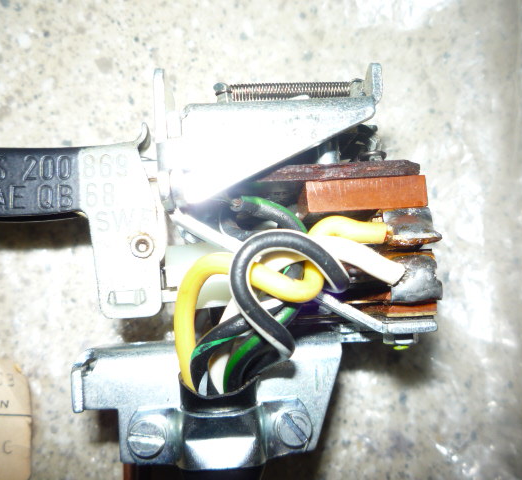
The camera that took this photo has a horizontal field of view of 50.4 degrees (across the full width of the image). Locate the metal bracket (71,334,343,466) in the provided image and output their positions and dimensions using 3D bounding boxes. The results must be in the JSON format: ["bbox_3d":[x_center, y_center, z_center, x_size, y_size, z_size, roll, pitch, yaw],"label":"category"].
[{"bbox_3d":[-0.009,0.026,0.090,0.044,0.013,0.021,0,87,0],"label":"metal bracket"}]

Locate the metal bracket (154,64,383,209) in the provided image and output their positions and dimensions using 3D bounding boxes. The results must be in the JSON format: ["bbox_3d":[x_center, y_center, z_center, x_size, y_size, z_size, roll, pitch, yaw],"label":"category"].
[{"bbox_3d":[0.001,-0.017,0.091,0.037,0.013,0.024,0,87,0],"label":"metal bracket"}]

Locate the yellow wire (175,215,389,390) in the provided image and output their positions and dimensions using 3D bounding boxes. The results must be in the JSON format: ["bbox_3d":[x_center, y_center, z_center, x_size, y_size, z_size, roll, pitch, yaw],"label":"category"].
[{"bbox_3d":[0.004,0.010,0.084,0.034,0.013,0.029,0,87,0],"label":"yellow wire"}]

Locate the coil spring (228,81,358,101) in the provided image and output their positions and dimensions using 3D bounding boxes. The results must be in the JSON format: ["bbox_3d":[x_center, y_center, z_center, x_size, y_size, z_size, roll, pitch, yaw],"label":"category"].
[{"bbox_3d":[0.005,-0.024,0.090,0.021,0.003,0.003,-1,90,0],"label":"coil spring"}]

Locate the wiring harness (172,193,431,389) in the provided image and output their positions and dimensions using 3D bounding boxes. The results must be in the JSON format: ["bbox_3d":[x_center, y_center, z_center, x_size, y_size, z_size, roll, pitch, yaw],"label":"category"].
[{"bbox_3d":[0.008,0.008,0.085,0.041,0.019,0.032,0,87,0],"label":"wiring harness"}]

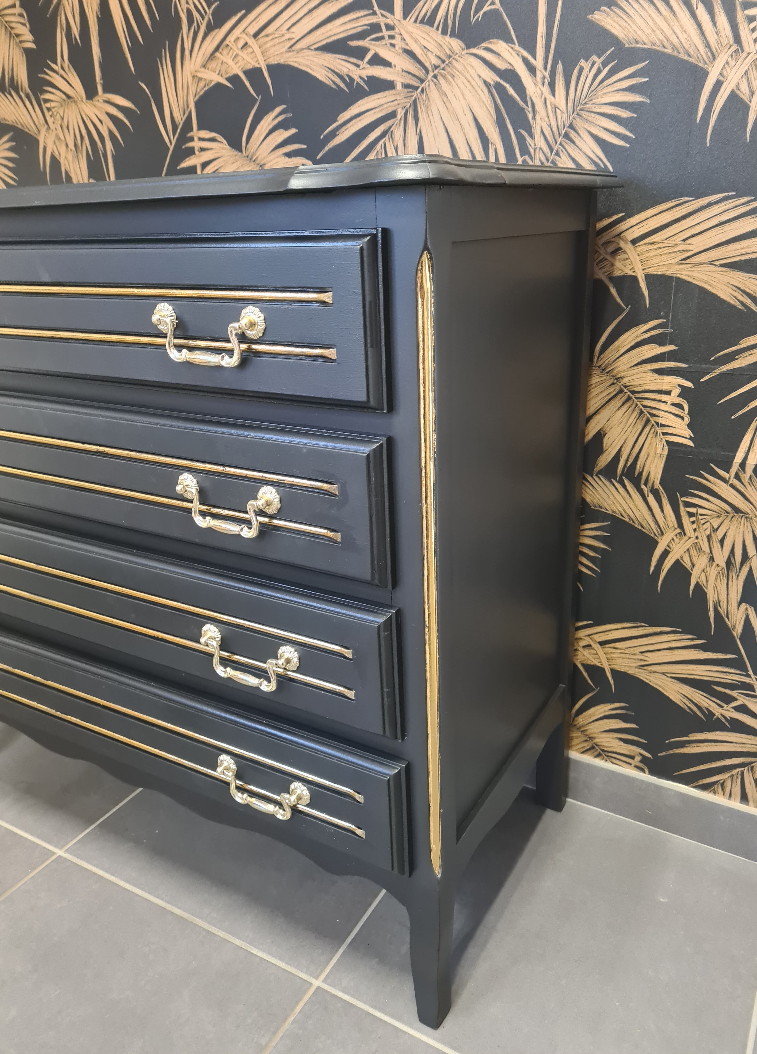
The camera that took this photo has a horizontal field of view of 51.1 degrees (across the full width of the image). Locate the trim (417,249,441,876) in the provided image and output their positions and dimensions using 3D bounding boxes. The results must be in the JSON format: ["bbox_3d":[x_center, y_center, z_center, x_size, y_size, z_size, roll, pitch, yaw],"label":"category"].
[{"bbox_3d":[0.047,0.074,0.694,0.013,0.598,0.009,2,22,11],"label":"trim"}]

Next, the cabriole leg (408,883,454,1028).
[{"bbox_3d":[0.058,0.453,0.863,0.041,0.217,0.038,10,25,29],"label":"cabriole leg"}]

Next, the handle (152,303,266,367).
[{"bbox_3d":[-0.153,-0.164,0.678,0.127,0.051,0.025,10,25,29],"label":"handle"}]

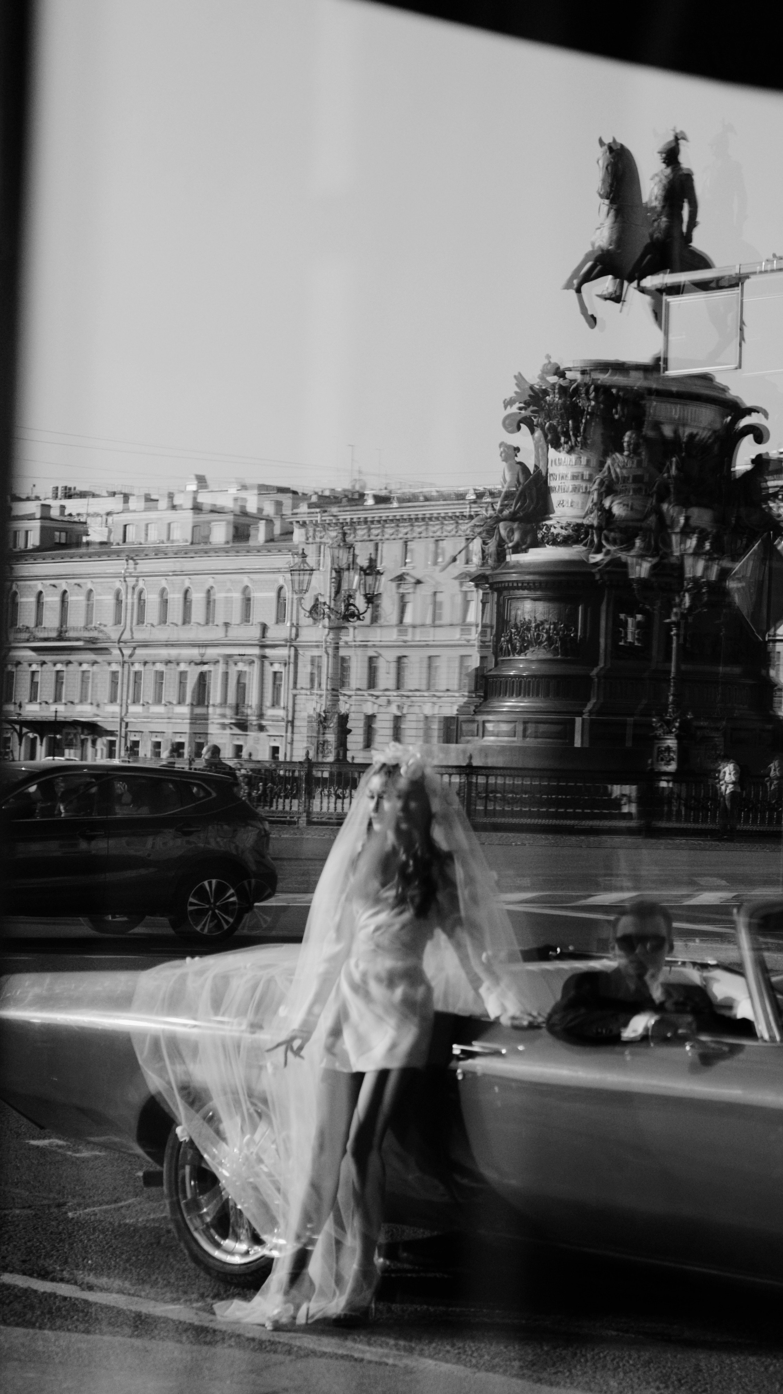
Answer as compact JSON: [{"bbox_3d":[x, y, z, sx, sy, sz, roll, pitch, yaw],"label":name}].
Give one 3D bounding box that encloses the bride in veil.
[{"bbox_3d":[-0.195,1.020,6.300,1.190,1.730,0.680,1,-1,24],"label":"bride in veil"}]

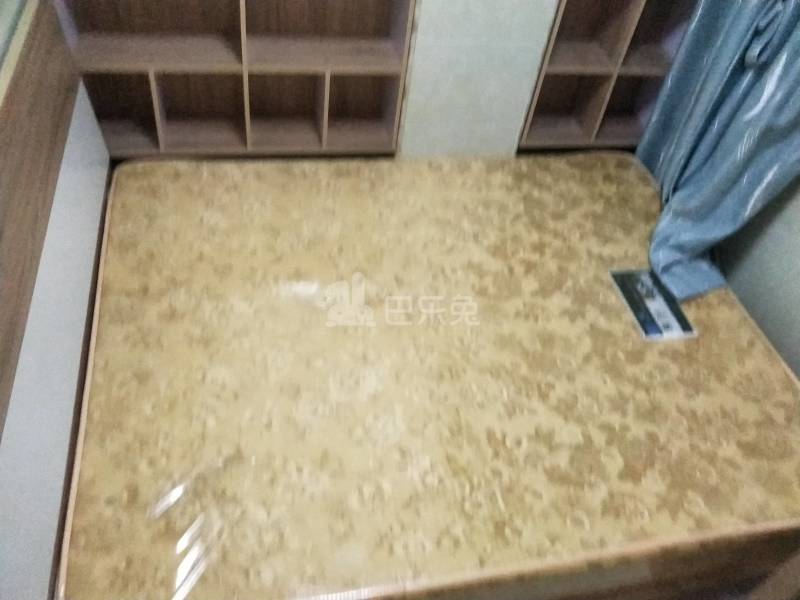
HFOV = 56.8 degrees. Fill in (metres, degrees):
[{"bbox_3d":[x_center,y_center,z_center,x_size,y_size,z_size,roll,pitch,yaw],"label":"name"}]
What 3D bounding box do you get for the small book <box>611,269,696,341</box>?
[{"bbox_3d":[0.728,0.009,2.145,0.160,0.015,0.270,-3,45,-13],"label":"small book"}]

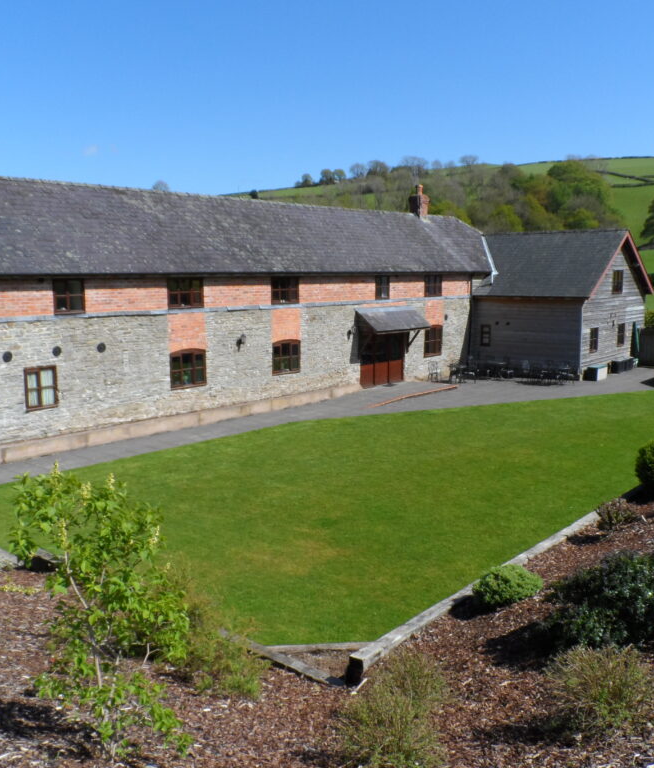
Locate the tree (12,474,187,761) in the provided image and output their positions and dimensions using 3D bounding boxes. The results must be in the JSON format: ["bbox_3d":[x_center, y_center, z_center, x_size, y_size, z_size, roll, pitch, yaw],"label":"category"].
[{"bbox_3d":[-1.263,1.337,4.050,0.963,1.763,0.886,-3,9,-19],"label":"tree"}]

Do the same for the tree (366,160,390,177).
[{"bbox_3d":[21.326,-90.415,300.000,10.407,7.761,9.886,0,9,4],"label":"tree"}]

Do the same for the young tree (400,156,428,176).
[{"bbox_3d":[36.528,-91.468,300.000,12.040,8.981,11.438,1,9,7],"label":"young tree"}]

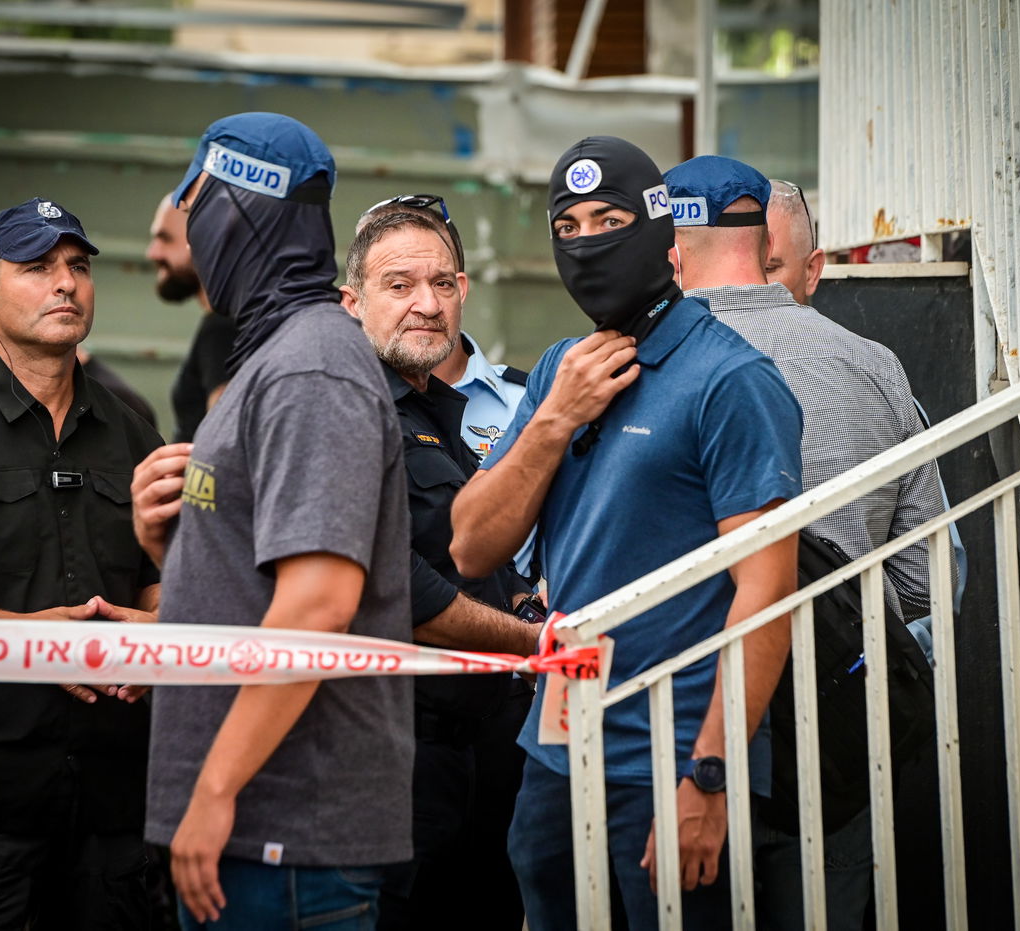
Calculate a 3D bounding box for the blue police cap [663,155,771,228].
[{"bbox_3d":[0.287,-0.390,10.600,0.175,0.130,0.260,-1,1,-22],"label":"blue police cap"}]

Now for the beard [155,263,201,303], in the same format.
[{"bbox_3d":[-0.630,-0.358,14.300,0.110,0.095,0.140,-1,1,-12],"label":"beard"}]

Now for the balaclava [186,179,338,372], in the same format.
[{"bbox_3d":[-0.326,-0.249,9.600,0.230,0.265,0.190,0,2,42],"label":"balaclava"}]

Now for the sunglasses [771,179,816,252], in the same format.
[{"bbox_3d":[0.372,-0.363,11.000,0.145,0.050,0.150,0,-44,25],"label":"sunglasses"}]

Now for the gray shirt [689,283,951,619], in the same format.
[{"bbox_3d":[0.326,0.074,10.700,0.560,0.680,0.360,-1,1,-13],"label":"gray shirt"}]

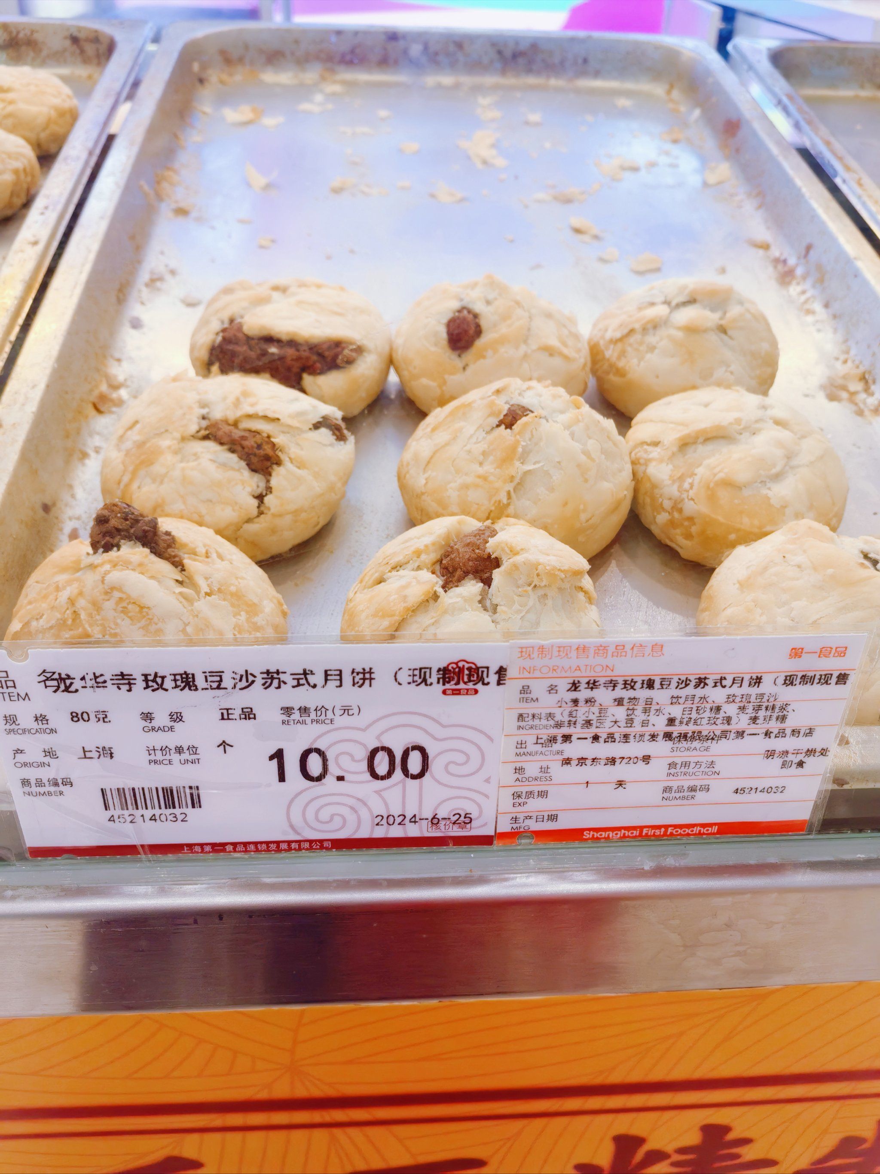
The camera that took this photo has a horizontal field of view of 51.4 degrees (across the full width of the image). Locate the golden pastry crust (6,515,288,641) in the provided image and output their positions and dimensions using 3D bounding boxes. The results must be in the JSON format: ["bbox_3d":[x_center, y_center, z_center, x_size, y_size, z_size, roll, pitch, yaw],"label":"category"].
[{"bbox_3d":[-0.075,0.010,0.235,0.070,0.044,0.070,-1,48,-4],"label":"golden pastry crust"}]

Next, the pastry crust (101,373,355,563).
[{"bbox_3d":[-0.065,-0.039,0.284,0.077,0.039,0.077,-1,48,-4],"label":"pastry crust"}]

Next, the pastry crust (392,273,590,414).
[{"bbox_3d":[0.019,-0.091,0.339,0.073,0.040,0.073,-1,48,-4],"label":"pastry crust"}]

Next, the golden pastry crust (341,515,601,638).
[{"bbox_3d":[0.008,0.009,0.243,0.069,0.042,0.069,-1,48,-4],"label":"golden pastry crust"}]

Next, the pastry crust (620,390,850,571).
[{"bbox_3d":[0.094,-0.037,0.291,0.069,0.041,0.069,-1,48,-4],"label":"pastry crust"}]

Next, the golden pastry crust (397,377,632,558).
[{"bbox_3d":[0.024,-0.040,0.290,0.074,0.039,0.074,-1,48,-4],"label":"golden pastry crust"}]

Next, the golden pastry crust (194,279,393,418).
[{"bbox_3d":[-0.054,-0.089,0.334,0.072,0.038,0.072,-1,48,-4],"label":"golden pastry crust"}]

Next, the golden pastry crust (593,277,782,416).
[{"bbox_3d":[0.091,-0.090,0.340,0.069,0.039,0.069,-1,48,-4],"label":"golden pastry crust"}]

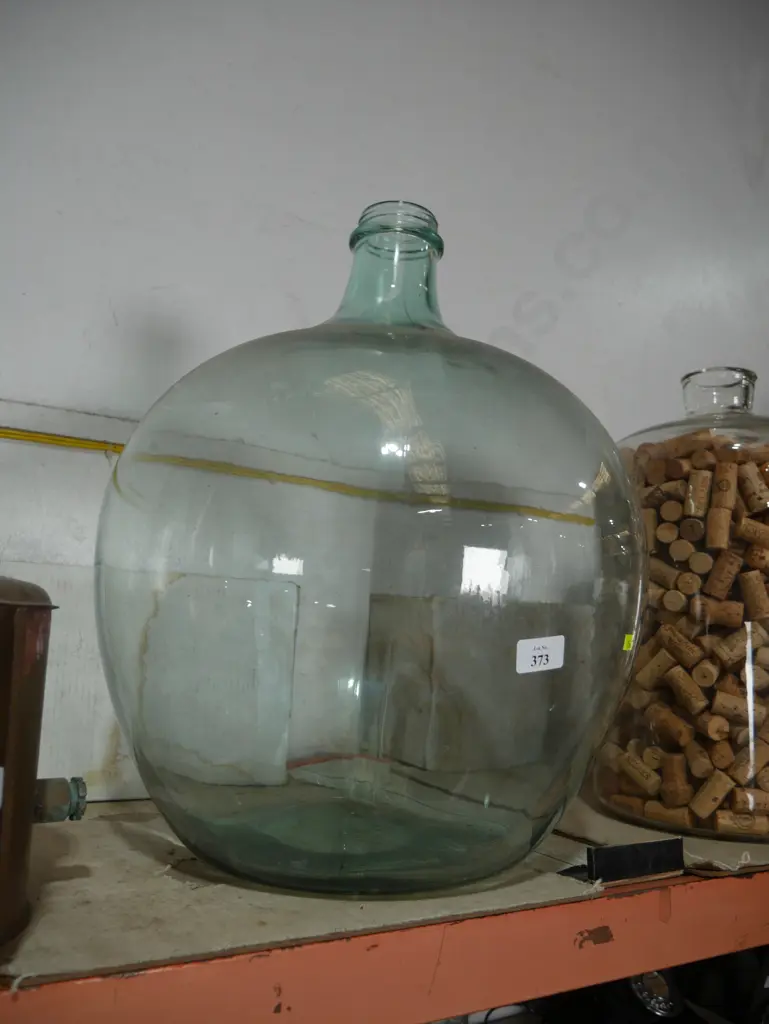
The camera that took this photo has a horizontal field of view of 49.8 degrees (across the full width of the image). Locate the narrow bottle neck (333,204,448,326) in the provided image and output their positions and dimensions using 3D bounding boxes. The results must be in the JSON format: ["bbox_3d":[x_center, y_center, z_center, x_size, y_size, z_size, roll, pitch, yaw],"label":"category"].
[{"bbox_3d":[0.009,-0.211,0.729,0.098,0.095,0.098,4,-5,-1],"label":"narrow bottle neck"}]

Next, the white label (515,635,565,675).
[{"bbox_3d":[0.097,0.089,0.517,0.038,0.021,0.002,-4,8,-30],"label":"white label"}]

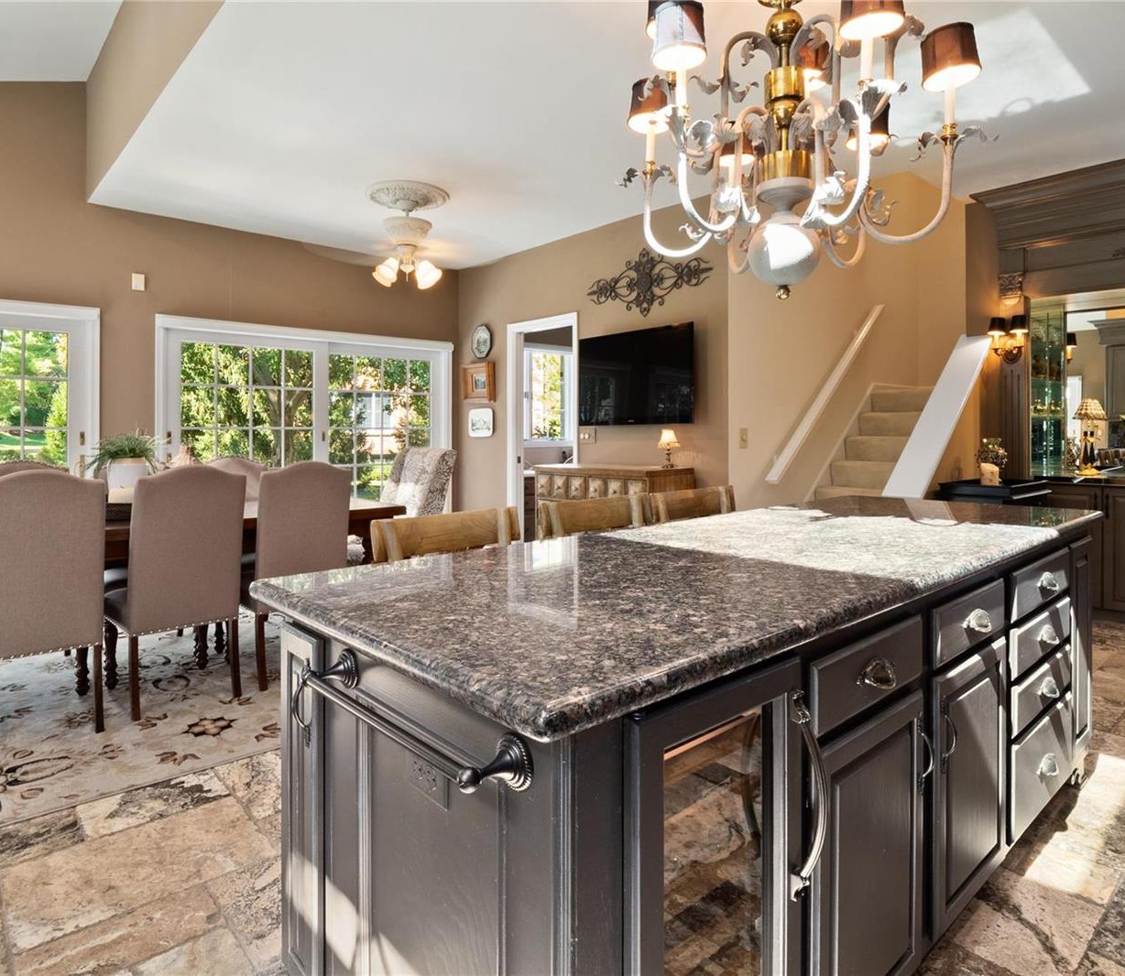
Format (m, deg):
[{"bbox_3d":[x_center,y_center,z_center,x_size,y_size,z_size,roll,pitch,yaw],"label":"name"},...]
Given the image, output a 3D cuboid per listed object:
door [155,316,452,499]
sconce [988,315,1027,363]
[{"bbox_3d":[-2.160,-0.370,5.920,2.620,2.110,0.140,-3,5,-40],"label":"door"},{"bbox_3d":[3.090,-1.030,4.500,0.170,0.330,0.240,-3,5,-41],"label":"sconce"}]

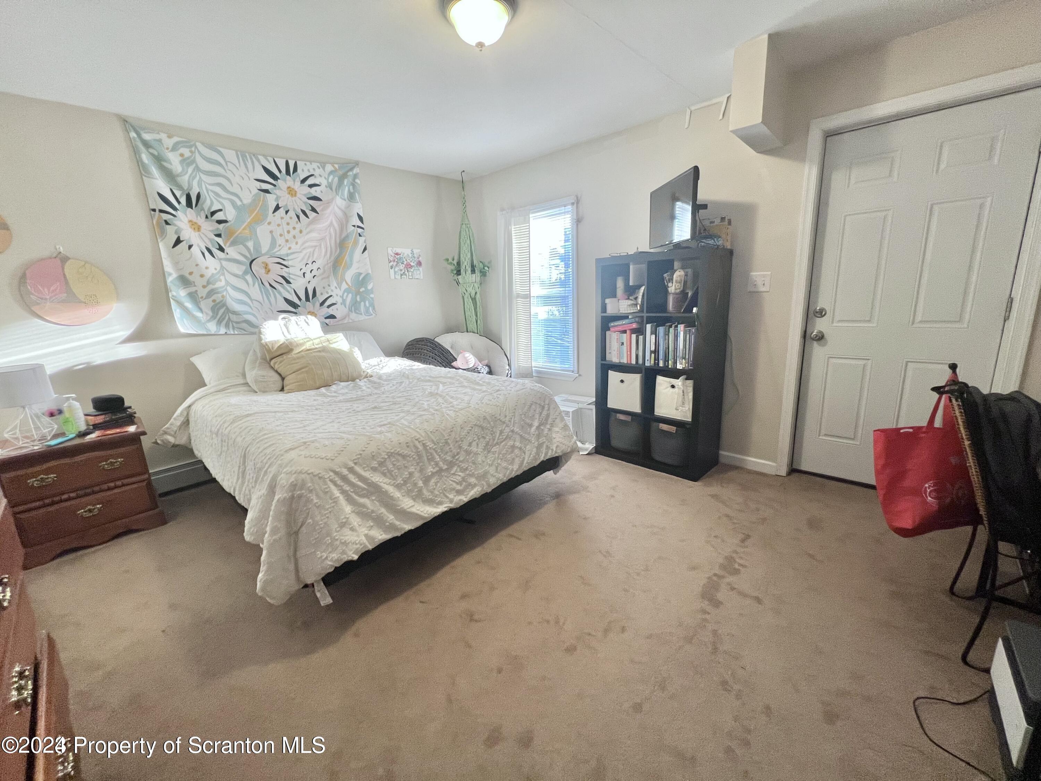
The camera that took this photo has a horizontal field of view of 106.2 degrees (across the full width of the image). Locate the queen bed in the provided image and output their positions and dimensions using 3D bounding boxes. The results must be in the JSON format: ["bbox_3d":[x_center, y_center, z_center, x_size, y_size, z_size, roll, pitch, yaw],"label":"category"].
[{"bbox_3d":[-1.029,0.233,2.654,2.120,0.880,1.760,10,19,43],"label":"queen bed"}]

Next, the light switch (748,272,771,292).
[{"bbox_3d":[1.462,-0.663,2.395,0.121,0.120,0.015,10,19,43],"label":"light switch"}]

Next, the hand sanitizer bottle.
[{"bbox_3d":[-2.540,0.136,2.228,0.090,0.215,0.060,10,19,43],"label":"hand sanitizer bottle"}]

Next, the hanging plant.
[{"bbox_3d":[-0.535,-1.177,3.936,0.460,0.340,0.380,-4,14,-6],"label":"hanging plant"}]

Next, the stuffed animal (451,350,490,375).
[{"bbox_3d":[-0.474,-0.282,3.672,0.320,0.220,0.260,-2,14,4],"label":"stuffed animal"}]

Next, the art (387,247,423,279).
[{"bbox_3d":[-1.126,-1.245,3.855,0.020,0.285,0.355,10,19,43],"label":"art"}]

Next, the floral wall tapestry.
[{"bbox_3d":[-1.891,-1.183,3.056,0.040,1.320,1.470,10,19,43],"label":"floral wall tapestry"}]

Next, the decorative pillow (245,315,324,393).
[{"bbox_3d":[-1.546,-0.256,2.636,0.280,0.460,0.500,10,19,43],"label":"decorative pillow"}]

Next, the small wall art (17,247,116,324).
[{"bbox_3d":[-2.689,-0.602,2.350,0.025,0.410,0.385,10,19,43],"label":"small wall art"}]

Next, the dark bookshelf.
[{"bbox_3d":[0.985,-0.196,2.820,0.780,1.465,0.390,10,19,43],"label":"dark bookshelf"}]

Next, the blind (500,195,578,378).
[{"bbox_3d":[0.173,-0.905,3.705,0.870,1.530,0.070,10,19,43],"label":"blind"}]

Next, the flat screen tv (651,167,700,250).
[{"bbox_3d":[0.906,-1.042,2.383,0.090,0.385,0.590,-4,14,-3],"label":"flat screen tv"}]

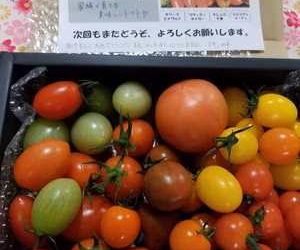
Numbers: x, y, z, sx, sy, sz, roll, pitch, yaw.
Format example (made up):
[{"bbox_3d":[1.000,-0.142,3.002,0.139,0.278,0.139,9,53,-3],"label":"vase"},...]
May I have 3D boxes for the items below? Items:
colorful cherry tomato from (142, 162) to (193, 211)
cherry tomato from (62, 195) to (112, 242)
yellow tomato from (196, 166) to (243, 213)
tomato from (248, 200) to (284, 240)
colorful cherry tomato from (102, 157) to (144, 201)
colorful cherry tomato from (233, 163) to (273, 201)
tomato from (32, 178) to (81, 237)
[{"bbox_3d":[0.013,0.044,0.213,0.034,0.033,0.034,0,70,-2],"label":"colorful cherry tomato"},{"bbox_3d":[-0.048,0.073,0.232,0.039,0.034,0.034,-32,74,0],"label":"cherry tomato"},{"bbox_3d":[0.059,0.054,0.253,0.045,0.034,0.034,45,99,10],"label":"yellow tomato"},{"bbox_3d":[0.100,0.082,0.258,0.032,0.032,0.032,0,78,31],"label":"tomato"},{"bbox_3d":[-0.021,0.041,0.231,0.032,0.031,0.032,0,71,-2],"label":"colorful cherry tomato"},{"bbox_3d":[0.092,0.050,0.263,0.033,0.033,0.033,0,74,-3],"label":"colorful cherry tomato"},{"bbox_3d":[-0.066,0.059,0.213,0.031,0.031,0.042,23,83,6],"label":"tomato"}]

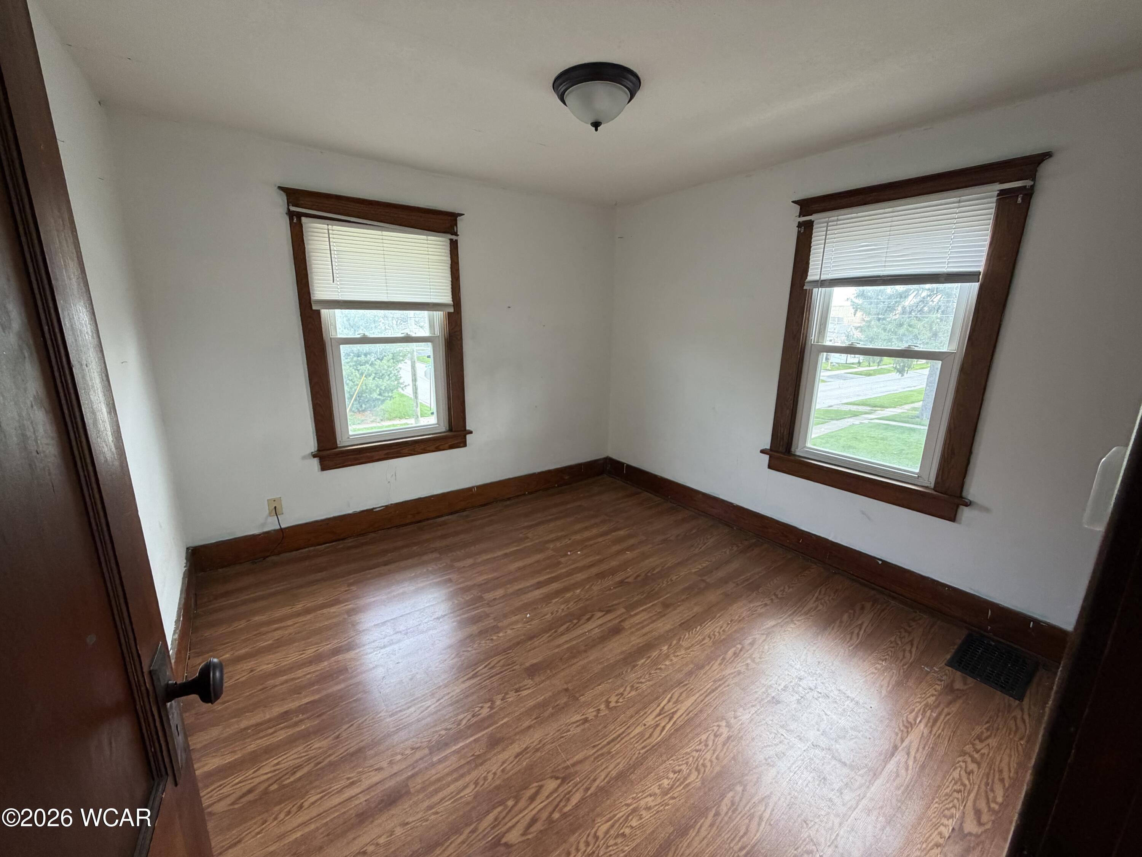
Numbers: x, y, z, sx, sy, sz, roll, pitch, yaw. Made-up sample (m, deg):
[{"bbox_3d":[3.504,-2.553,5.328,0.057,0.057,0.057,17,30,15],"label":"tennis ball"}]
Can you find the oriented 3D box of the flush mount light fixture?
[{"bbox_3d":[0.106,-1.331,1.925,0.362,0.169,0.362,1,14,0],"label":"flush mount light fixture"}]

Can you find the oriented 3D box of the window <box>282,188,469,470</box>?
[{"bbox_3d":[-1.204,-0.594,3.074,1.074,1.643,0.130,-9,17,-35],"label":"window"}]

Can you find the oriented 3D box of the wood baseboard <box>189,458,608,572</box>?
[{"bbox_3d":[-0.916,0.557,3.578,3.139,0.178,0.025,-9,17,-35],"label":"wood baseboard"}]

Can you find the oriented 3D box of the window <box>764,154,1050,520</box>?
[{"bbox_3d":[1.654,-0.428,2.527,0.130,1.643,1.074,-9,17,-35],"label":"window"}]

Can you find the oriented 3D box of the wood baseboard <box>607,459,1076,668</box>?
[{"bbox_3d":[1.304,0.670,3.248,0.025,0.178,3.172,-9,17,-35],"label":"wood baseboard"}]

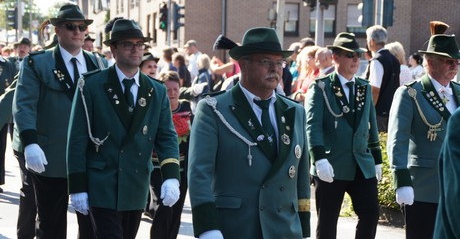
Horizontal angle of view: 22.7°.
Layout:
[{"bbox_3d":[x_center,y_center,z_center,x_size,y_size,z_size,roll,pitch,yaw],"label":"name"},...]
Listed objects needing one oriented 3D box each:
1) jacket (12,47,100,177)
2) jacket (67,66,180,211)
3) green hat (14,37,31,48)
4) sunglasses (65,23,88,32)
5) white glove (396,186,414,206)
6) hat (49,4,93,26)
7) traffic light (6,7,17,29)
[{"bbox_3d":[-1.064,-0.044,7.250,0.560,0.810,0.350,0,4,-32],"label":"jacket"},{"bbox_3d":[-0.590,0.105,6.330,0.550,0.790,0.340,0,3,-29],"label":"jacket"},{"bbox_3d":[-3.308,-1.220,18.300,0.280,0.140,0.310,3,3,10],"label":"green hat"},{"bbox_3d":[-0.985,-0.574,7.180,0.145,0.045,0.150,0,4,-33],"label":"sunglasses"},{"bbox_3d":[1.040,0.447,6.800,0.095,0.125,0.110,-2,4,-35],"label":"white glove"},{"bbox_3d":[-0.958,-0.634,6.950,0.260,0.125,0.295,-2,4,-32],"label":"hat"},{"bbox_3d":[-7.423,-3.414,39.000,0.360,0.750,0.280,1,3,-20],"label":"traffic light"}]

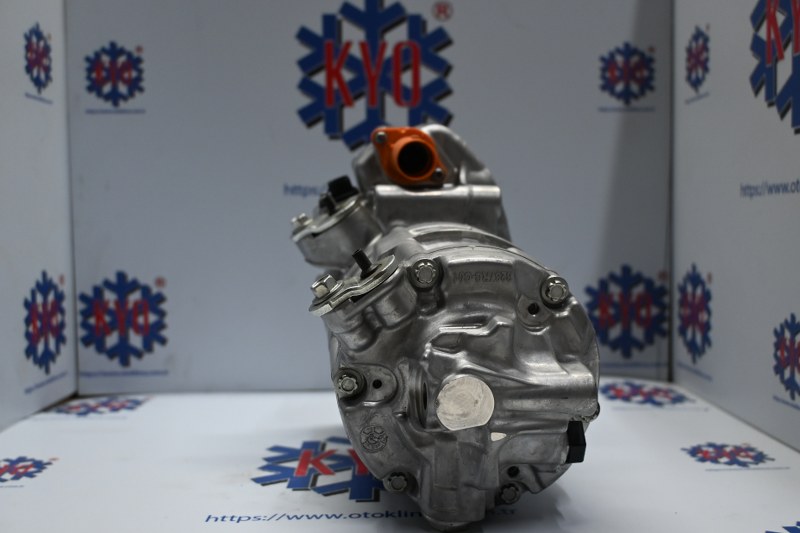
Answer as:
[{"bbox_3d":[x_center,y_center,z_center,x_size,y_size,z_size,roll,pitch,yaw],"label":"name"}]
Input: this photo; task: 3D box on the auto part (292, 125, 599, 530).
[{"bbox_3d":[0.013,0.011,0.462,0.150,0.190,0.235,0,8,-8],"label":"auto part"}]

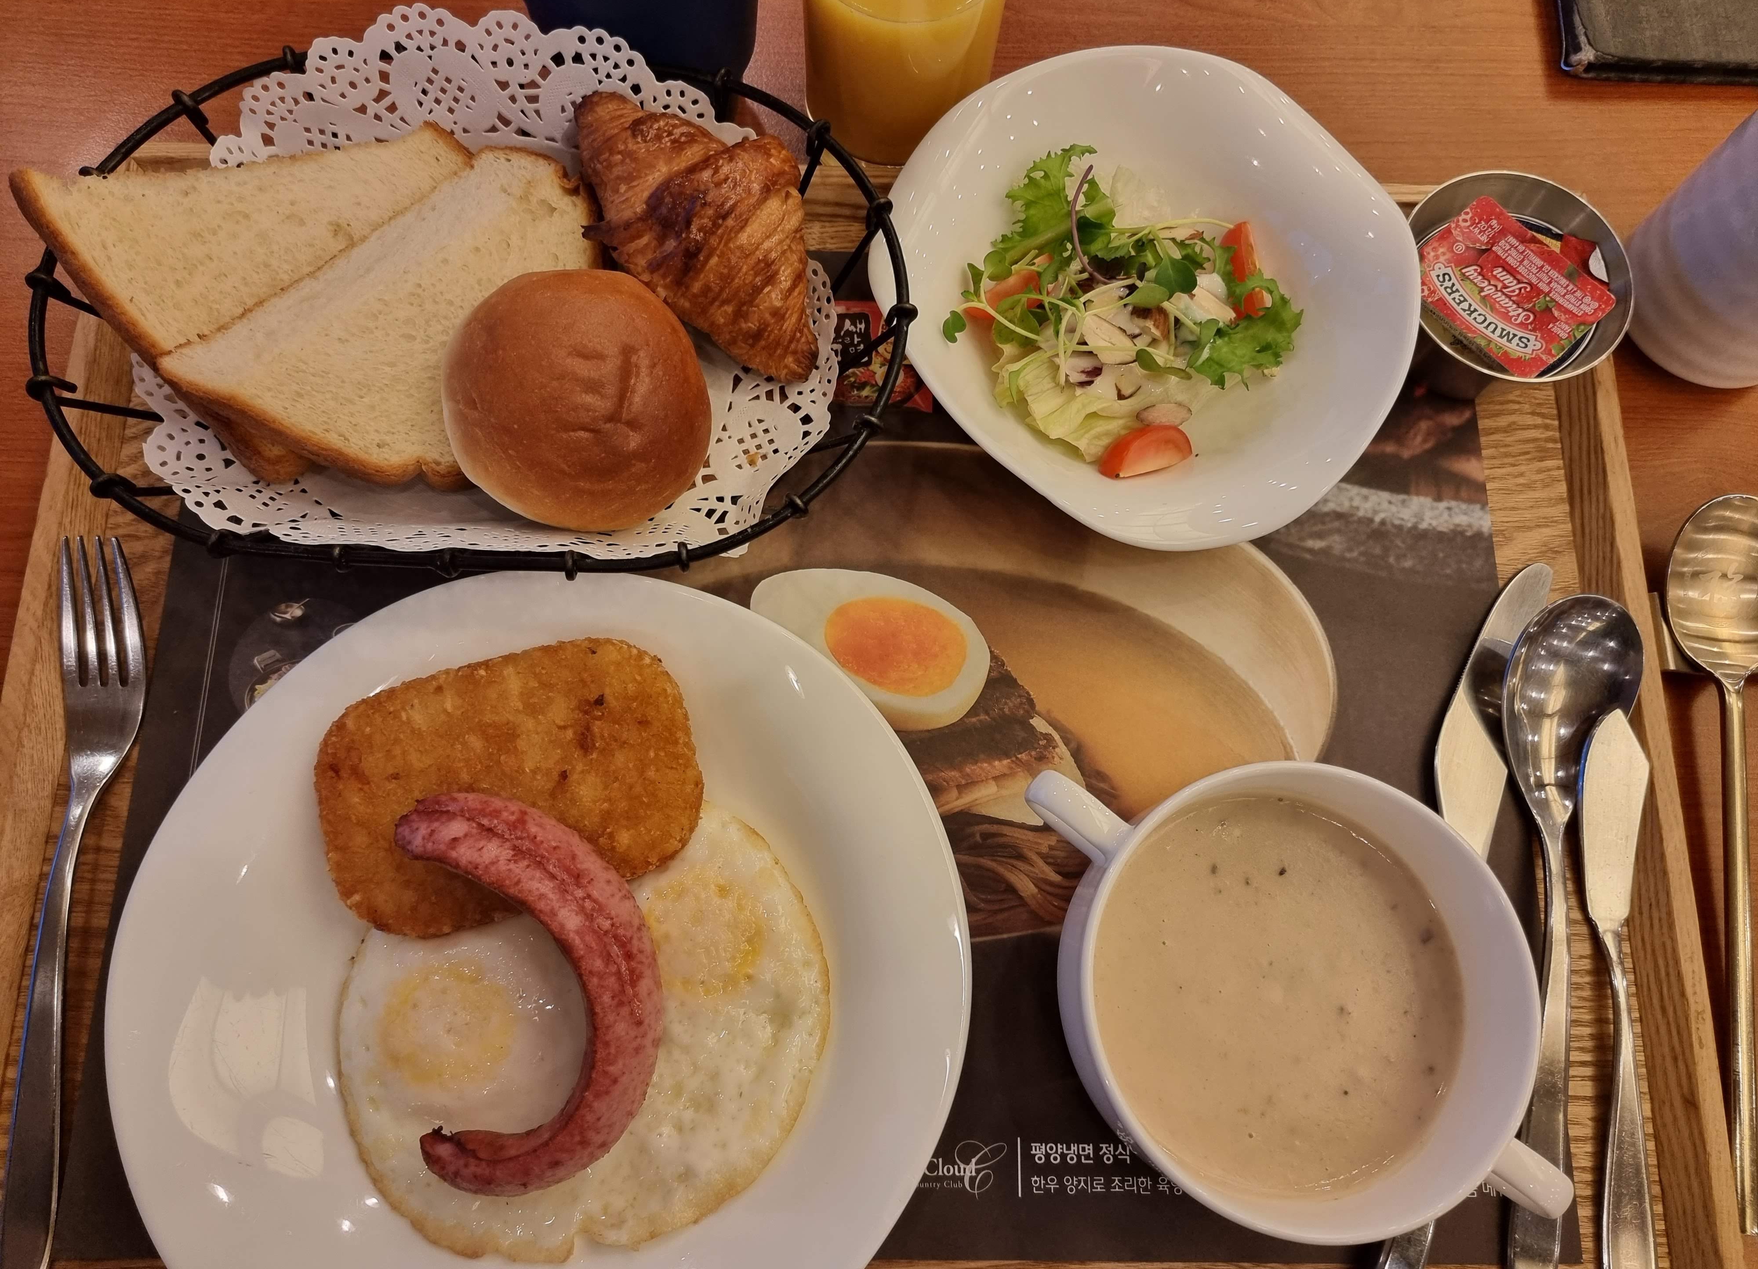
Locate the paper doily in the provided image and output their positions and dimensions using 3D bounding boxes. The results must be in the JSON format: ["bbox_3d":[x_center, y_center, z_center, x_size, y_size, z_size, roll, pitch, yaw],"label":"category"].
[{"bbox_3d":[-0.114,-0.090,0.347,0.205,0.068,0.155,-3,76,-1],"label":"paper doily"}]

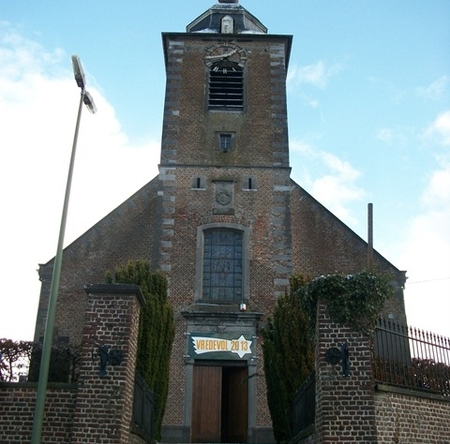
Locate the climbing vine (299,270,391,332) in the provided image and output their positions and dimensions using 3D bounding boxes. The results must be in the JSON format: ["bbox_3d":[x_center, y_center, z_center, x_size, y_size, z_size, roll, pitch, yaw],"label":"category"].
[{"bbox_3d":[1.830,1.311,8.460,1.400,1.000,1.200,1,-24,-1],"label":"climbing vine"}]

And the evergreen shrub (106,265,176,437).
[{"bbox_3d":[-2.200,3.148,13.908,1.800,4.700,1.800,1,-24,-1],"label":"evergreen shrub"}]

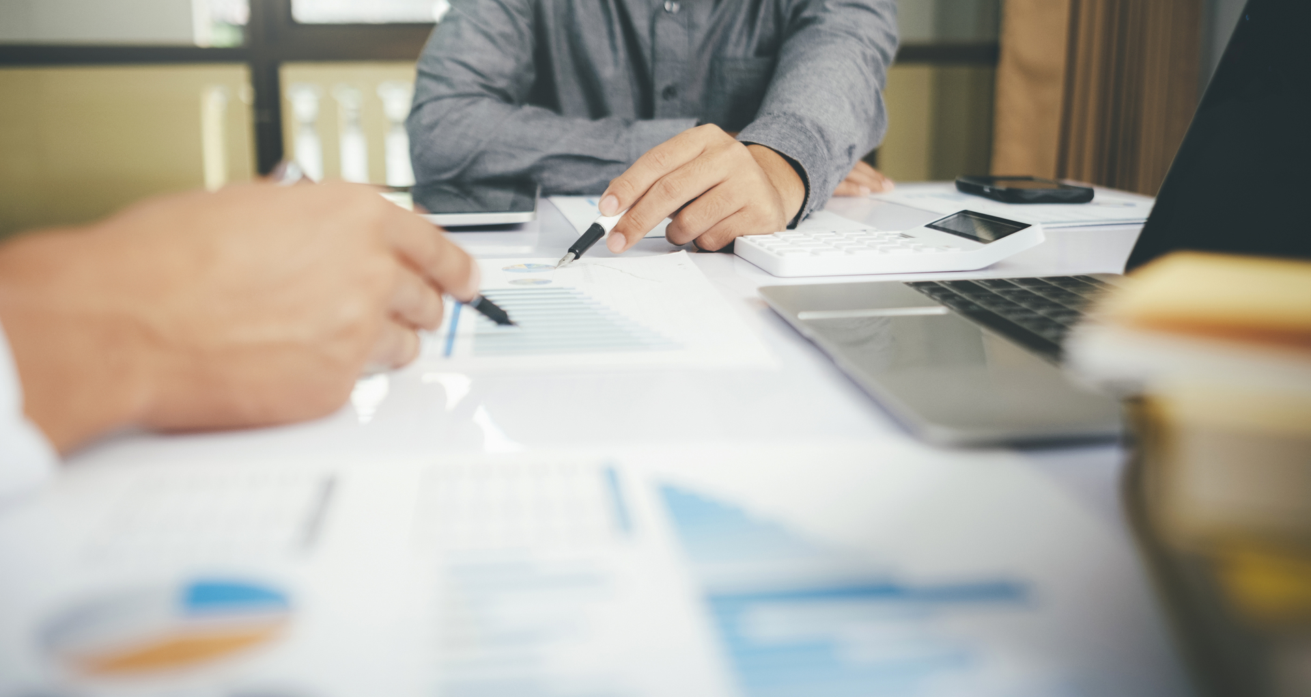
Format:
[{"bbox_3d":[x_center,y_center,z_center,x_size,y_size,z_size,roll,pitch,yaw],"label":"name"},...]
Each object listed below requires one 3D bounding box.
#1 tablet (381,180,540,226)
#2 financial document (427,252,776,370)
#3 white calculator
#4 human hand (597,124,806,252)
[{"bbox_3d":[-0.162,-0.116,1.014,0.135,0.007,0.200,-1,13,-4],"label":"tablet"},{"bbox_3d":[-0.070,-0.025,0.669,0.210,0.003,0.302,-1,13,-6],"label":"financial document"},{"bbox_3d":[0.144,-0.069,0.804,0.170,0.029,0.094,-2,13,-11],"label":"white calculator"},{"bbox_3d":[0.031,-0.108,0.860,0.148,0.083,0.083,-9,16,-33],"label":"human hand"}]

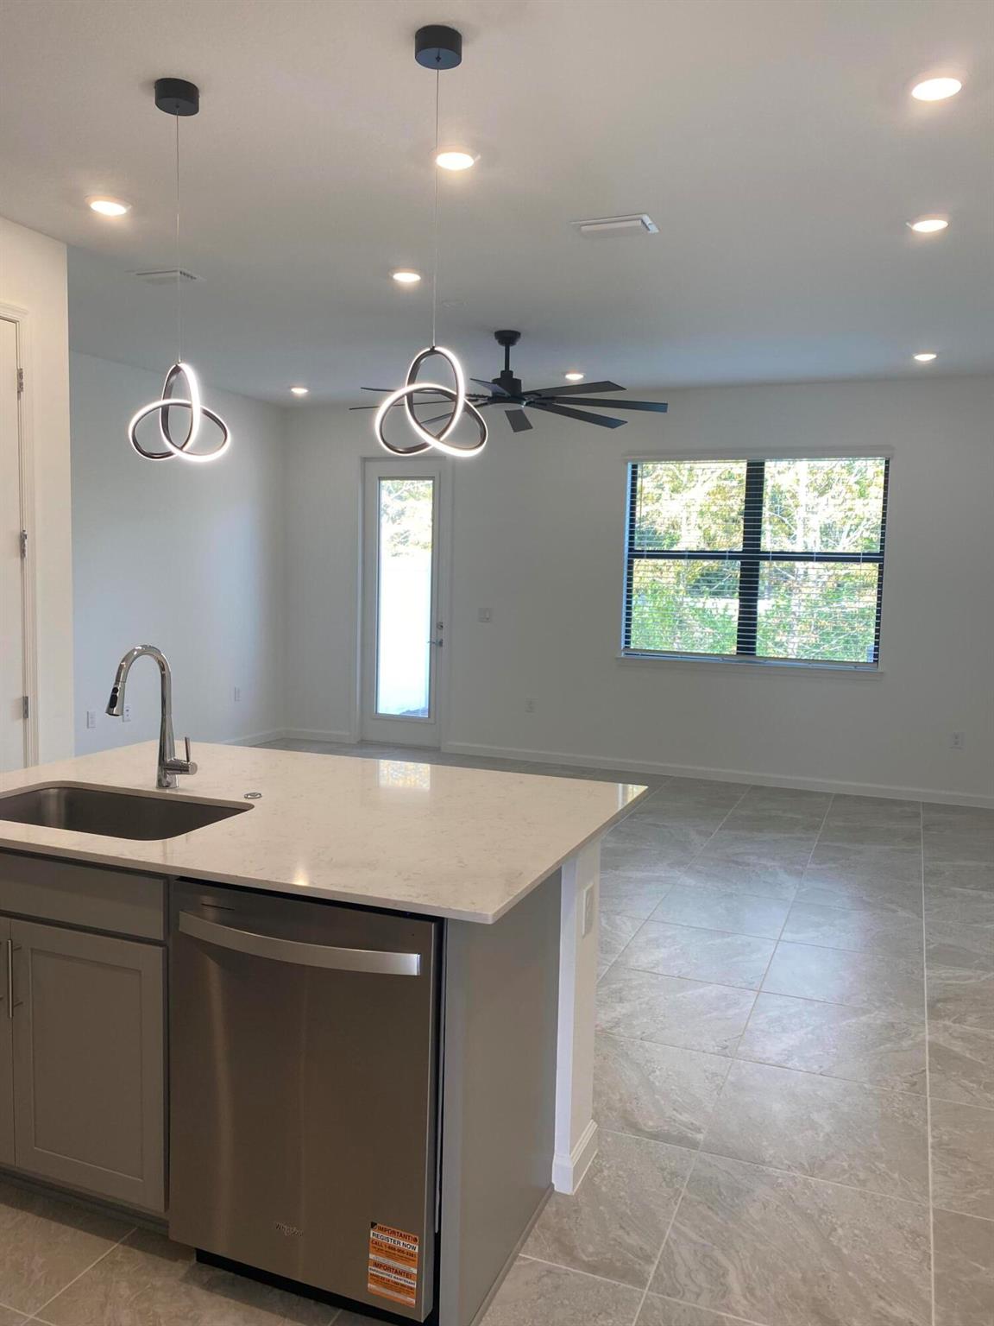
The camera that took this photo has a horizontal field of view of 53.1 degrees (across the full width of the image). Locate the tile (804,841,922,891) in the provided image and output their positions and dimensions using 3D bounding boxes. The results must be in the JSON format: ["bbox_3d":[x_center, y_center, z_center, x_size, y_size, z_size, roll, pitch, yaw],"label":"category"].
[{"bbox_3d":[1.986,1.083,5.379,0.560,0.010,0.560,3,6,22],"label":"tile"}]

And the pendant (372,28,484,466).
[{"bbox_3d":[-0.159,-1.087,2.627,0.300,1.069,0.230,1,5,-4],"label":"pendant"}]

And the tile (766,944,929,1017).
[{"bbox_3d":[1.351,1.222,3.867,0.561,0.012,0.561,3,5,22],"label":"tile"}]

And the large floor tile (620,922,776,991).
[{"bbox_3d":[0.816,1.177,4.036,0.560,0.010,0.560,3,6,22],"label":"large floor tile"}]

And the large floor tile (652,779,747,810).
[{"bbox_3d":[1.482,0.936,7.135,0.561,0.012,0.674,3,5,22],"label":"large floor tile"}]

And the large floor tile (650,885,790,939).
[{"bbox_3d":[1.044,1.151,4.609,0.561,0.012,0.561,3,5,22],"label":"large floor tile"}]

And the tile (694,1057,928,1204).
[{"bbox_3d":[0.913,1.308,2.818,0.561,0.012,0.561,3,5,22],"label":"tile"}]

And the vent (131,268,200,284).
[{"bbox_3d":[-1.553,-1.814,4.672,0.280,0.025,0.190,3,5,22],"label":"vent"}]

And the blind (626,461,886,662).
[{"bbox_3d":[1.857,-0.743,7.313,1.856,1.483,0.100,3,6,22],"label":"blind"}]

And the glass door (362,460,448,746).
[{"bbox_3d":[-0.801,-0.497,8.460,0.801,2.400,0.050,3,6,22],"label":"glass door"}]

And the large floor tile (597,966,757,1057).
[{"bbox_3d":[0.599,1.219,3.517,0.560,0.010,0.560,3,6,22],"label":"large floor tile"}]

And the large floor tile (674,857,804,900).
[{"bbox_3d":[1.249,1.094,5.074,0.560,0.010,0.560,3,6,22],"label":"large floor tile"}]

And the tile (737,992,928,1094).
[{"bbox_3d":[1.132,1.265,3.343,0.561,0.012,0.561,3,5,22],"label":"tile"}]

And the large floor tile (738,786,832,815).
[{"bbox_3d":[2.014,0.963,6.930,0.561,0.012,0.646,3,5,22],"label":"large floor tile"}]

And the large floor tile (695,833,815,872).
[{"bbox_3d":[1.465,1.052,5.593,0.560,0.010,0.560,3,6,22],"label":"large floor tile"}]

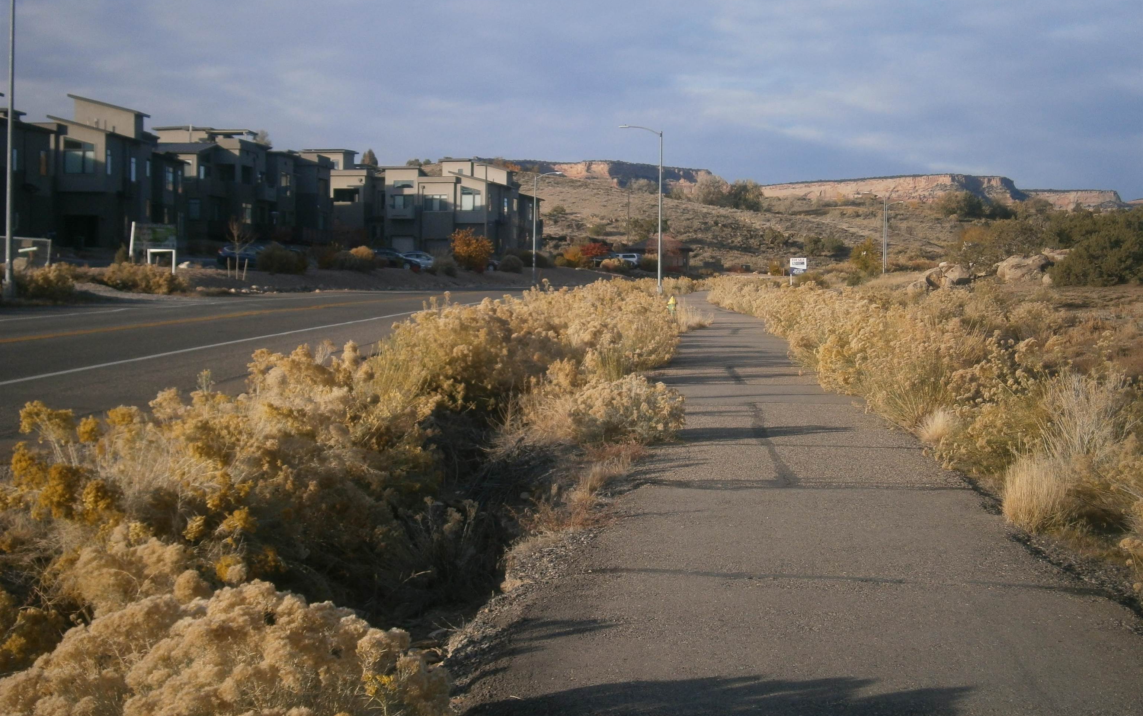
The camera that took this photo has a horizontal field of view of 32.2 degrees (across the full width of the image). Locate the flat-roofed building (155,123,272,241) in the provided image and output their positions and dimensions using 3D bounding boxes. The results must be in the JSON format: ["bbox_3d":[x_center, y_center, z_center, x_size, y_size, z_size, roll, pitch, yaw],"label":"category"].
[{"bbox_3d":[-29.222,-13.602,161.394,8.000,9.800,10.000,1,2,9],"label":"flat-roofed building"}]

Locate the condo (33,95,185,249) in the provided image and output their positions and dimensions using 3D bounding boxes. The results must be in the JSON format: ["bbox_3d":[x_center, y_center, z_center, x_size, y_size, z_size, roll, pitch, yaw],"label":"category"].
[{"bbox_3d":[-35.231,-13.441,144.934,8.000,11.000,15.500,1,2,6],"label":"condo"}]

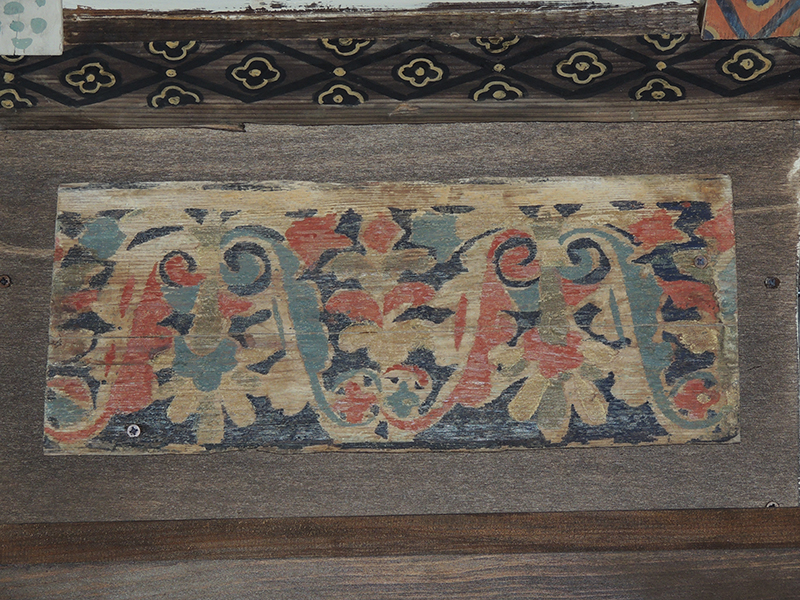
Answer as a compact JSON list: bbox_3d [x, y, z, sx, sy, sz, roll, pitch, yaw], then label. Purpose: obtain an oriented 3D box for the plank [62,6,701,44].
[{"bbox_3d":[-0.011,-0.168,3.259,0.399,0.021,0.020,-1,-22,0],"label":"plank"}]

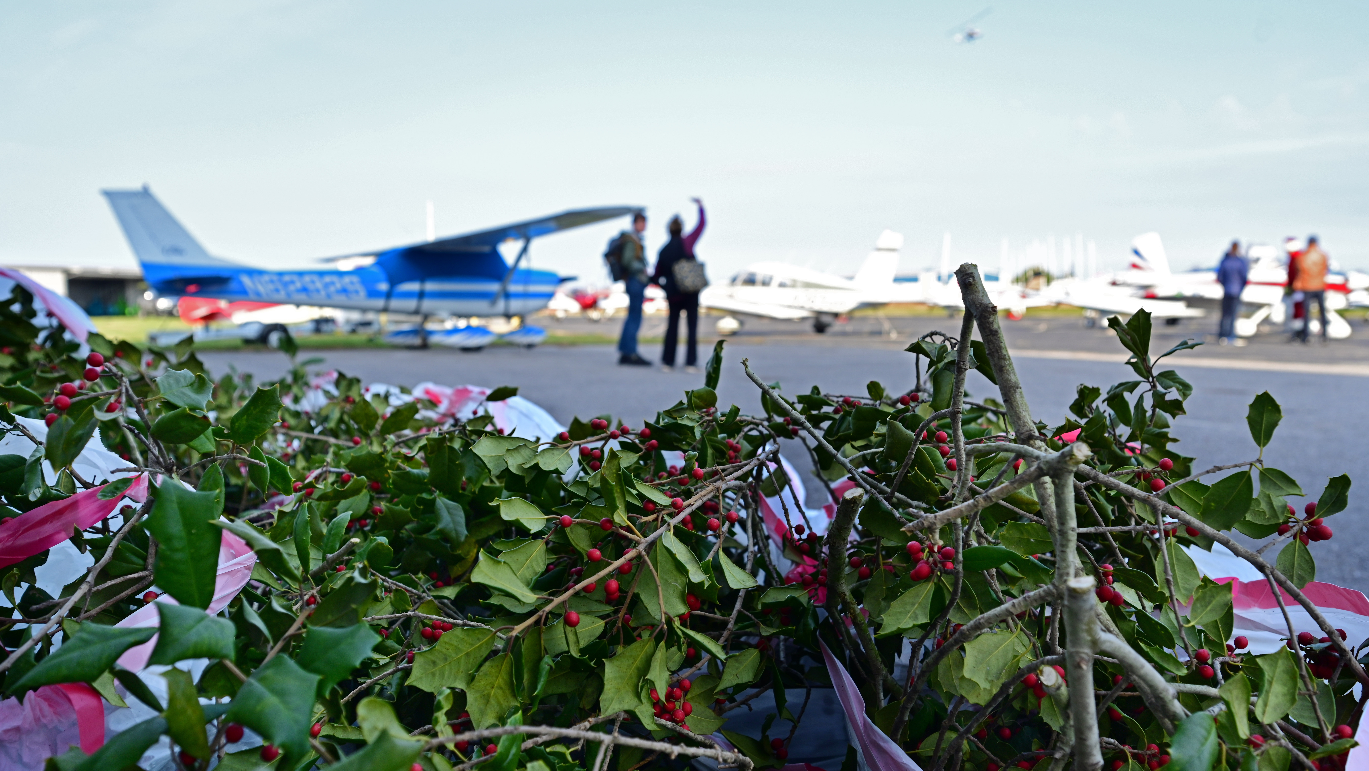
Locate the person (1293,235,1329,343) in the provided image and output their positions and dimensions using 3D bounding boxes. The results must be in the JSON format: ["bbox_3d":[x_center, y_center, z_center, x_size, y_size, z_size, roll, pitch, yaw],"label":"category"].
[{"bbox_3d":[10.351,-1.601,17.600,0.560,1.760,0.360,1,5,18],"label":"person"}]

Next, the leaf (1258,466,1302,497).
[{"bbox_3d":[0.394,0.064,0.704,0.008,0.018,0.037,-13,35,-28],"label":"leaf"}]

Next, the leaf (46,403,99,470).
[{"bbox_3d":[-0.310,0.026,0.540,0.025,0.040,0.013,27,-9,-11],"label":"leaf"}]

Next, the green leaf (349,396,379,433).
[{"bbox_3d":[-0.310,0.028,1.030,0.030,0.040,0.011,-8,-21,-5],"label":"green leaf"}]

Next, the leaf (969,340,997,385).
[{"bbox_3d":[0.212,-0.017,0.760,0.023,0.046,0.014,-30,0,10],"label":"leaf"}]

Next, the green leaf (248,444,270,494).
[{"bbox_3d":[-0.323,0.065,0.810,0.019,0.043,0.014,-5,3,11],"label":"green leaf"}]

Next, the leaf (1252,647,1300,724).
[{"bbox_3d":[0.350,0.178,0.630,0.024,0.044,0.012,-1,-31,49],"label":"leaf"}]

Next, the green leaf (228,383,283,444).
[{"bbox_3d":[-0.287,0.020,0.714,0.025,0.044,0.011,31,-29,2],"label":"green leaf"}]

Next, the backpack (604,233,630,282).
[{"bbox_3d":[-0.778,-1.501,12.500,0.270,0.500,0.340,1,5,13],"label":"backpack"}]

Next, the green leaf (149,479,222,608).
[{"bbox_3d":[-0.248,0.079,0.530,0.036,0.066,0.014,-9,-9,-7],"label":"green leaf"}]

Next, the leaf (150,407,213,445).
[{"bbox_3d":[-0.274,0.022,0.580,0.039,0.023,0.011,-11,-42,18],"label":"leaf"}]

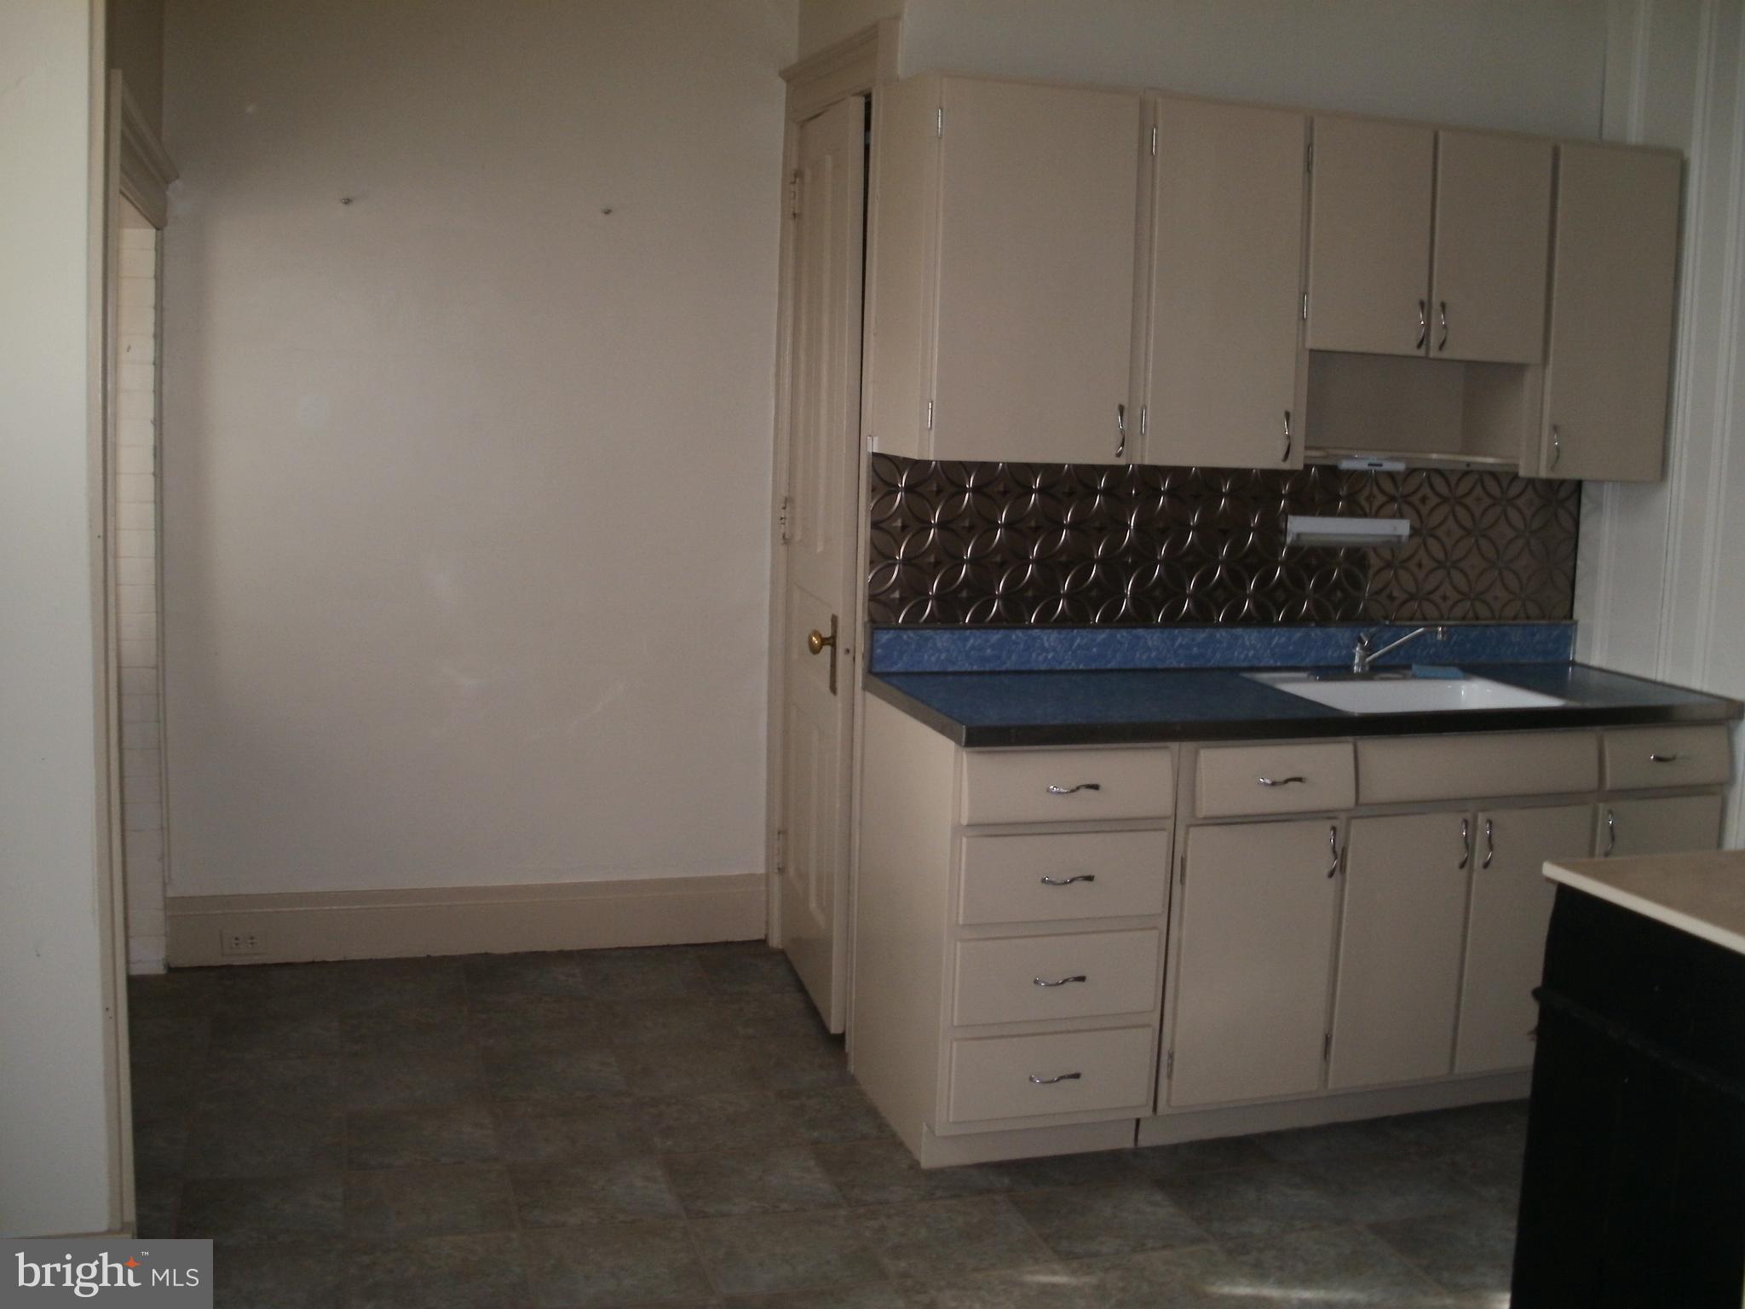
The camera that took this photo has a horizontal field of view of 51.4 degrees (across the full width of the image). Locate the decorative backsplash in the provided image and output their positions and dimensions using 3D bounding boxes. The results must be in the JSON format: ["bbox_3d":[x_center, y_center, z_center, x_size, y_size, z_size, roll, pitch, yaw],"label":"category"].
[{"bbox_3d":[0.867,-0.252,4.157,1.833,0.366,0.015,-1,9,-19],"label":"decorative backsplash"}]

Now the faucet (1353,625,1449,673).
[{"bbox_3d":[1.189,-0.019,4.098,0.055,0.150,0.235,-5,11,-38],"label":"faucet"}]

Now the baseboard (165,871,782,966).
[{"bbox_3d":[-1.034,0.692,4.747,1.546,0.186,0.025,0,9,-17],"label":"baseboard"}]

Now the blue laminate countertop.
[{"bbox_3d":[0.945,0.093,3.931,1.827,0.040,0.593,-1,9,-19],"label":"blue laminate countertop"}]

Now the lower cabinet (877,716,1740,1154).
[{"bbox_3d":[0.919,0.541,4.007,1.827,0.870,0.578,-1,9,-19],"label":"lower cabinet"}]

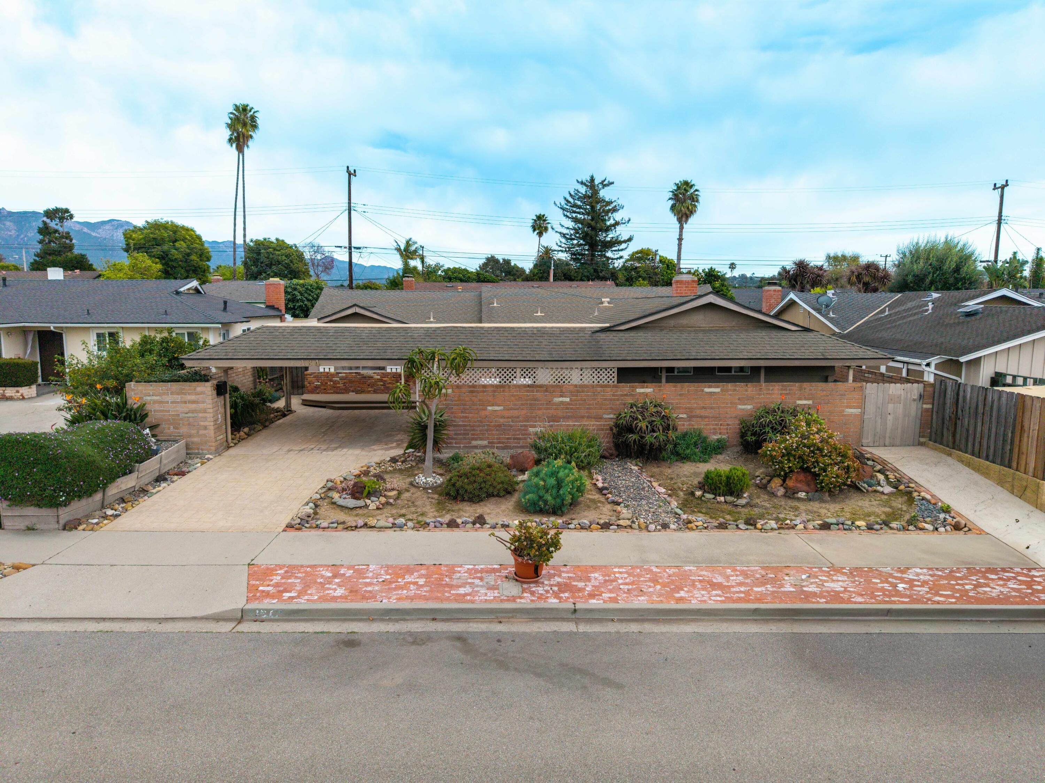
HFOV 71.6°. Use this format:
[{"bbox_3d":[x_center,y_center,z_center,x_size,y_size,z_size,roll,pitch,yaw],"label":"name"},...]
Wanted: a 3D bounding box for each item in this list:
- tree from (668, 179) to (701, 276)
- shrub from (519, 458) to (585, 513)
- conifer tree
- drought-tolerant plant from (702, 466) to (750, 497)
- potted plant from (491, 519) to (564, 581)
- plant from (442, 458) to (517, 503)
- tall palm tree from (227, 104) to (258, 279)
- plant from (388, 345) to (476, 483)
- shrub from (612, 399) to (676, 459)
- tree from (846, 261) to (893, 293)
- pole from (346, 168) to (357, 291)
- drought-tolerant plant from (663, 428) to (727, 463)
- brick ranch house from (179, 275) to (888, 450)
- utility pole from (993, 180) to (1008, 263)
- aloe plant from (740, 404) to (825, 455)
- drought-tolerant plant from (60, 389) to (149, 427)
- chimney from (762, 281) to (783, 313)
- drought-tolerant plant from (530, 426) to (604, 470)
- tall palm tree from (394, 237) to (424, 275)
[{"bbox_3d":[15.122,-13.167,68.800,2.979,13.458,3.000,0,9,0],"label":"tree"},{"bbox_3d":[0.592,1.736,14.002,1.325,0.923,1.259,0,9,0],"label":"shrub"},{"bbox_3d":[7.544,-15.548,78.552,8.372,15.215,8.600,0,9,0],"label":"conifer tree"},{"bbox_3d":[4.219,1.802,15.007,0.950,0.540,0.680,0,7,0],"label":"drought-tolerant plant"},{"bbox_3d":[0.055,2.342,10.831,1.098,0.849,0.800,0,9,0],"label":"potted plant"},{"bbox_3d":[-0.870,1.747,14.849,1.470,0.710,1.280,0,7,0],"label":"plant"},{"bbox_3d":[-29.486,-19.166,77.999,3.353,22.534,3.200,0,9,0],"label":"tall palm tree"},{"bbox_3d":[-1.947,0.425,15.634,1.903,2.881,1.700,0,9,0],"label":"plant"},{"bbox_3d":[2.893,0.873,17.230,1.573,1.396,1.350,0,9,0],"label":"shrub"},{"bbox_3d":[19.501,-4.413,40.771,2.500,5.850,2.300,0,7,0],"label":"tree"},{"bbox_3d":[-9.801,-7.684,42.325,0.561,10.627,1.800,0,9,0],"label":"pole"},{"bbox_3d":[4.165,1.259,17.558,1.440,0.740,0.980,0,7,0],"label":"drought-tolerant plant"},{"bbox_3d":[0.300,-1.701,25.594,17.800,4.520,15.300,0,7,0],"label":"brick ranch house"},{"bbox_3d":[28.771,-7.737,44.340,0.933,10.123,1.800,0,9,0],"label":"utility pole"},{"bbox_3d":[6.260,0.905,17.560,1.980,1.270,1.400,0,9,0],"label":"aloe plant"},{"bbox_3d":[-10.097,0.573,17.520,1.950,1.250,1.400,0,7,0],"label":"drought-tolerant plant"},{"bbox_3d":[11.952,-4.409,34.721,0.820,1.800,0.700,0,7,0],"label":"chimney"},{"bbox_3d":[1.040,1.288,17.260,1.650,0.800,1.300,0,7,0],"label":"drought-tolerant plant"},{"bbox_3d":[-12.133,-11.286,77.189,3.000,10.300,3.000,0,7,0],"label":"tall palm tree"}]

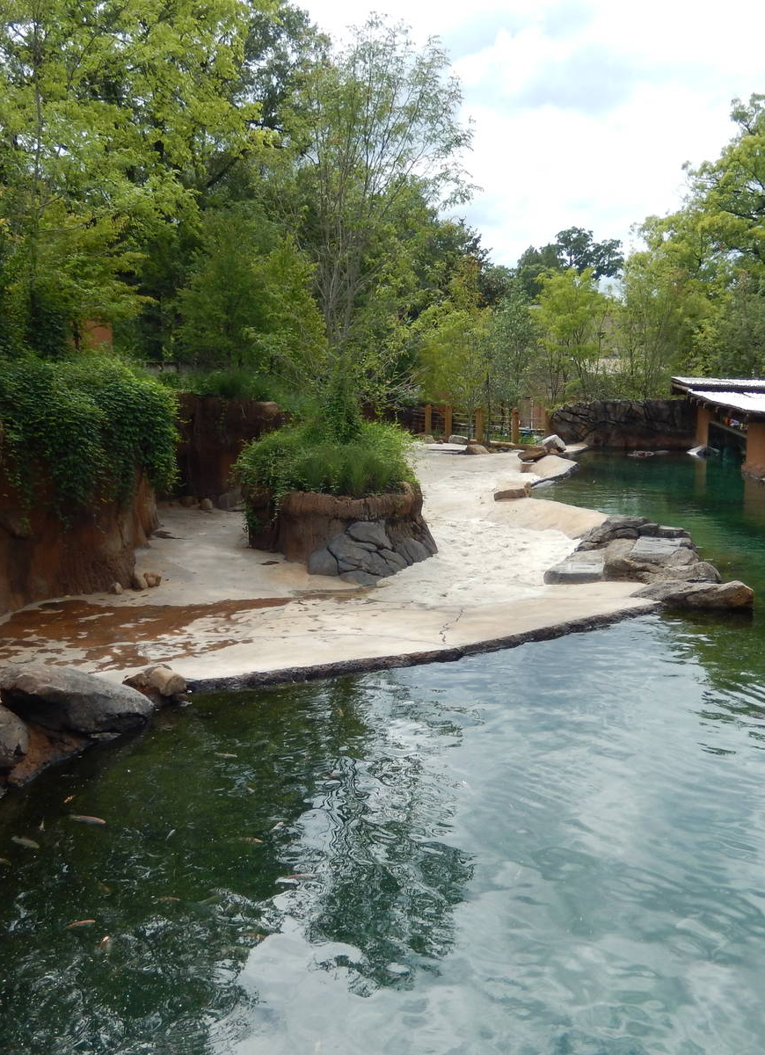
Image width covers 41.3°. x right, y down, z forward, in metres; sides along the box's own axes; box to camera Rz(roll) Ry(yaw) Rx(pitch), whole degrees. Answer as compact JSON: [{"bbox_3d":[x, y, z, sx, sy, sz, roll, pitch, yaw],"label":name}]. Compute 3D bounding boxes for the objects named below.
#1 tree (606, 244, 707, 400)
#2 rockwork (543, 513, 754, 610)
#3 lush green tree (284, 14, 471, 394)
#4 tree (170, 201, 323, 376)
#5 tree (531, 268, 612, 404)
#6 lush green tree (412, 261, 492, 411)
[{"bbox_3d":[12.145,-8.863,45.003,4.381,7.216,4.326,0,9,0],"label":"tree"},{"bbox_3d":[4.068,0.356,16.846,2.987,0.721,5.150,1,9,6],"label":"rockwork"},{"bbox_3d":[-0.069,-5.448,18.117,3.368,6.964,3.399,0,9,0],"label":"lush green tree"},{"bbox_3d":[-3.642,-6.300,27.159,4.083,4.647,3.914,0,9,0],"label":"tree"},{"bbox_3d":[8.109,-7.934,43.586,3.442,6.170,3.605,0,9,0],"label":"tree"},{"bbox_3d":[2.855,-7.489,41.570,3.147,6.728,3.193,0,9,0],"label":"lush green tree"}]

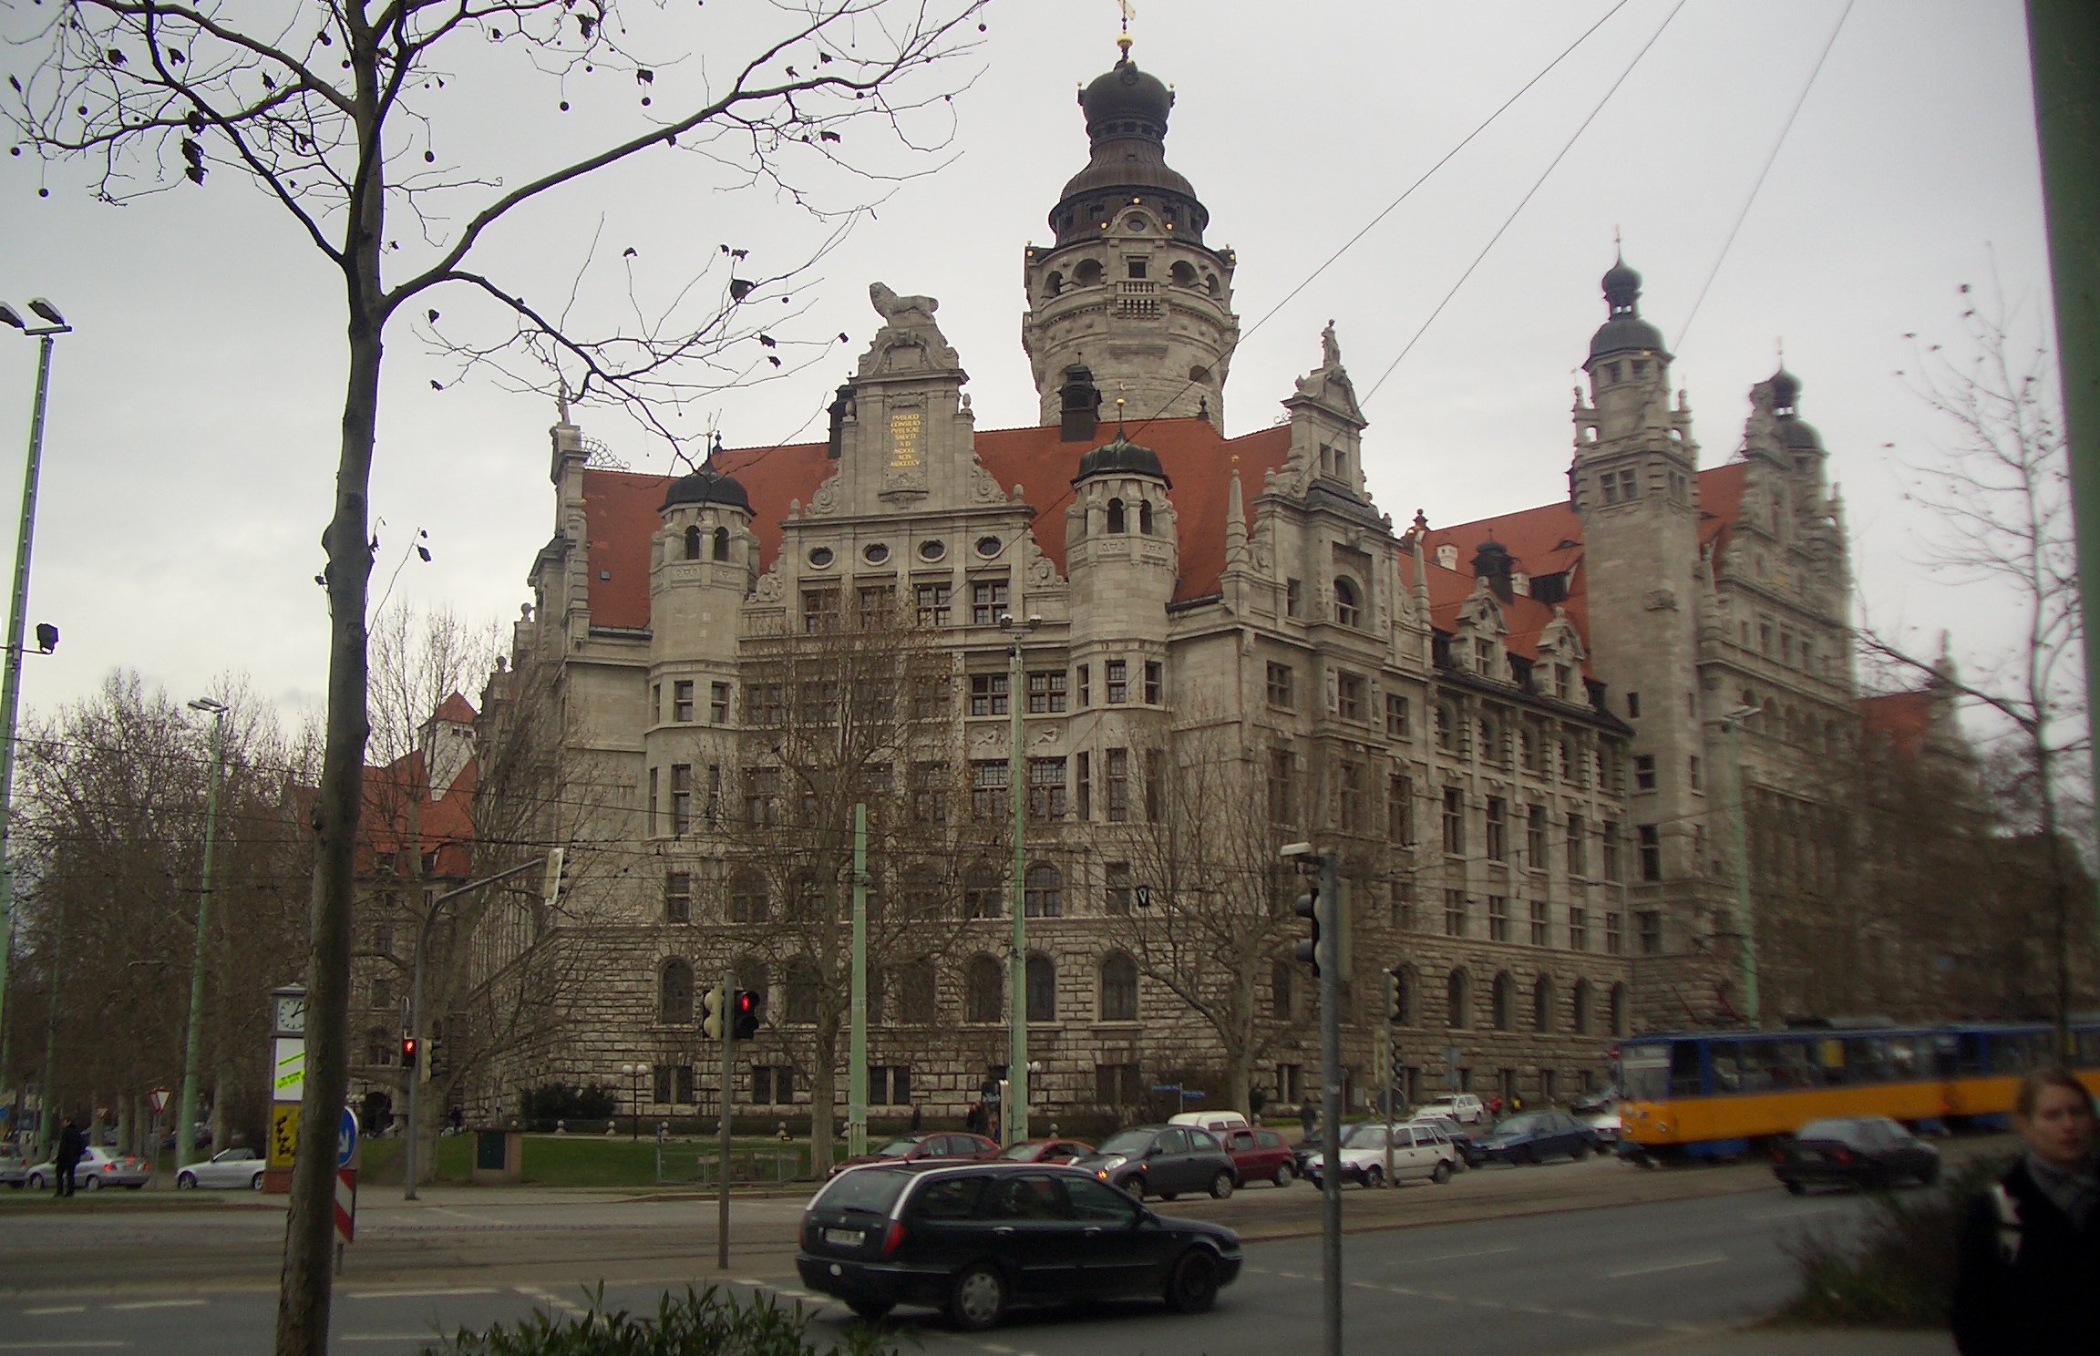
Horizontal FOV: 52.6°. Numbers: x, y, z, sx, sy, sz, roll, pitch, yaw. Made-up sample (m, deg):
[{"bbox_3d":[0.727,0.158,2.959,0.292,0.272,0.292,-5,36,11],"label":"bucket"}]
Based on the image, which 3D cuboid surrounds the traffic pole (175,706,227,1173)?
[{"bbox_3d":[-30.987,9.216,76.420,1.500,17.200,1.200,6,-13,-29],"label":"traffic pole"}]

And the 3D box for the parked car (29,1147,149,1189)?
[{"bbox_3d":[-29.796,15.232,65.794,4.500,1.430,1.740,-7,-13,29],"label":"parked car"}]

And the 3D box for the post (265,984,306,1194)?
[{"bbox_3d":[-18.352,9.904,51.354,1.000,4.950,0.900,3,-11,-14],"label":"post"}]

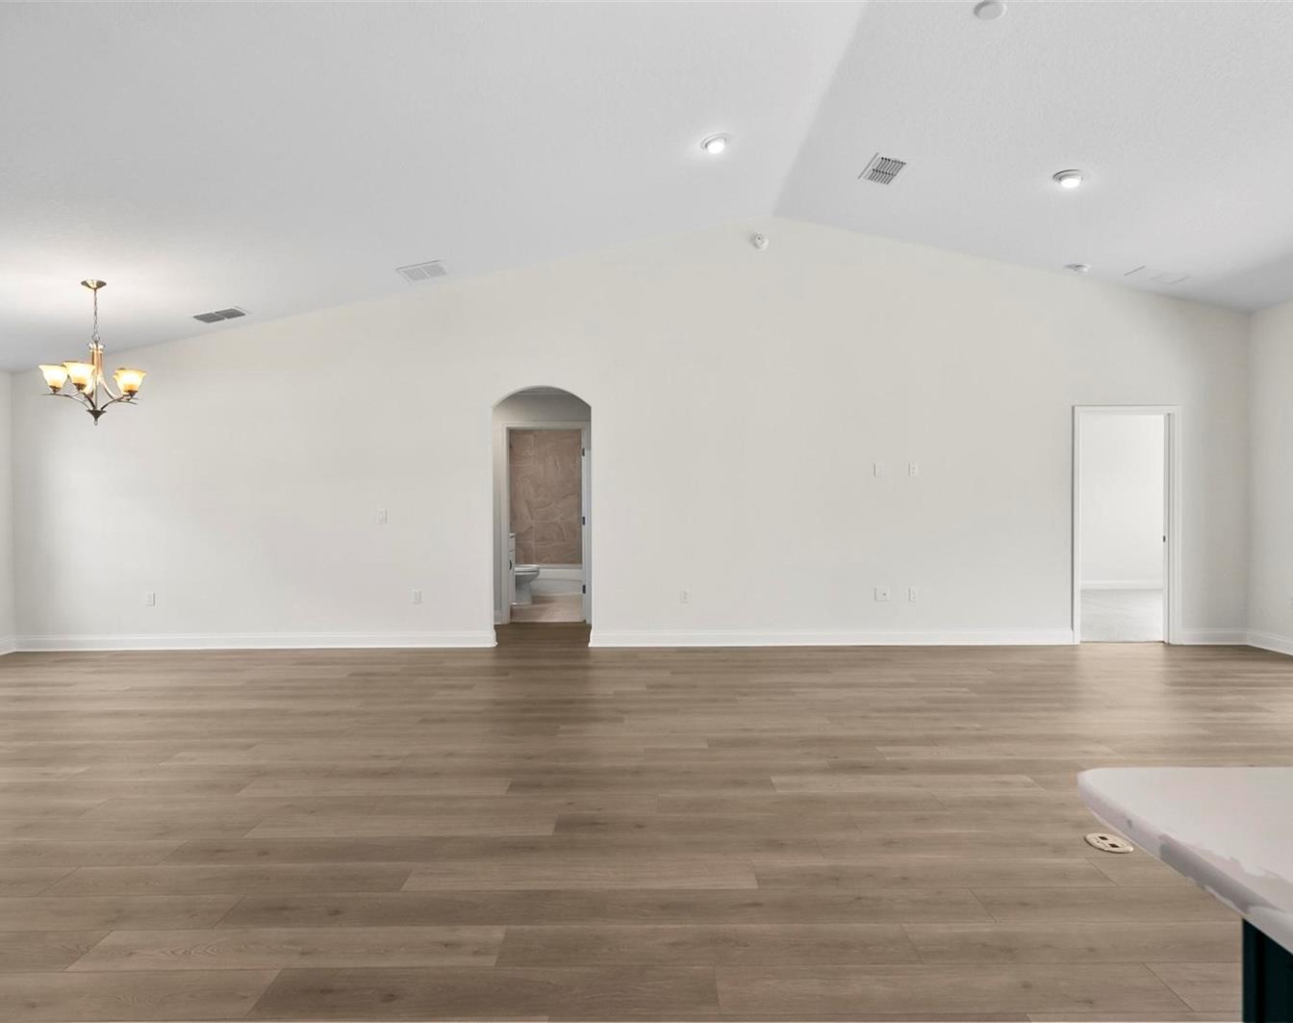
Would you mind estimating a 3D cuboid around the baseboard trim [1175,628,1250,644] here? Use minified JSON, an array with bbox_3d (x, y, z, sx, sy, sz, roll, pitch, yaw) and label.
[{"bbox_3d":[5.041,1.116,6.099,0.643,0.137,0.018,0,1,-1],"label":"baseboard trim"}]

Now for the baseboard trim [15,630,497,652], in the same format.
[{"bbox_3d":[-3.425,1.146,6.017,4.207,0.137,0.018,0,1,-1],"label":"baseboard trim"}]

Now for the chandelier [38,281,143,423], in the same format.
[{"bbox_3d":[-3.754,-1.086,4.684,0.580,0.993,0.580,0,1,-1],"label":"chandelier"}]

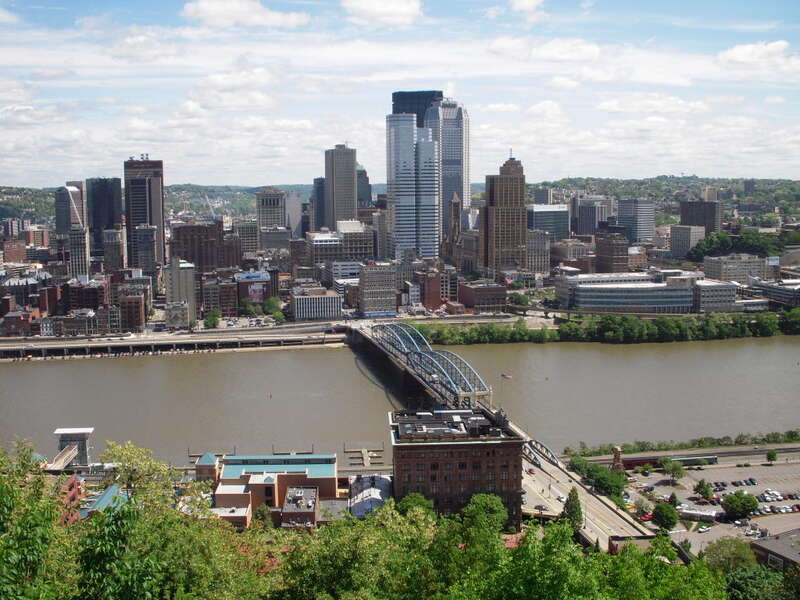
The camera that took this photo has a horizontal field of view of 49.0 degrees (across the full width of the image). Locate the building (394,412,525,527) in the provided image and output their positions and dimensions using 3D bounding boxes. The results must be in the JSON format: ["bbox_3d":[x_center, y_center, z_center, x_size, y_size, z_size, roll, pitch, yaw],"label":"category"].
[{"bbox_3d":[18.430,60.490,317.470,44.000,31.500,42.500,-1,8,-4],"label":"building"}]

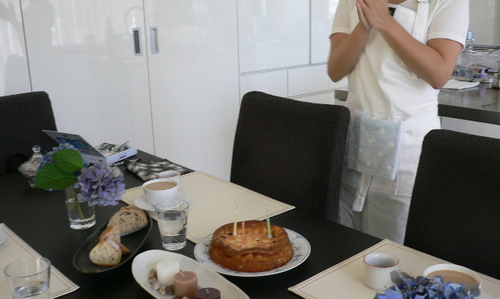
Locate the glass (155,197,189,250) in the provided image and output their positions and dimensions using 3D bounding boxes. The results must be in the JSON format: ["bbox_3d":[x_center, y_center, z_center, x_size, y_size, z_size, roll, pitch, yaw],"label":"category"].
[{"bbox_3d":[-0.178,0.178,1.172,0.077,0.098,0.077,-1,15,0],"label":"glass"}]

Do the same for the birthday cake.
[{"bbox_3d":[0.004,0.205,1.110,0.187,0.047,0.187,-1,15,0],"label":"birthday cake"}]

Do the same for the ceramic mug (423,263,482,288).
[{"bbox_3d":[0.356,0.253,0.892,0.106,0.060,0.102,-1,15,0],"label":"ceramic mug"}]

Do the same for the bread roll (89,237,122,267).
[{"bbox_3d":[-0.305,0.218,1.079,0.069,0.047,0.042,0,15,6],"label":"bread roll"}]

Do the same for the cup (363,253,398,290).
[{"bbox_3d":[0.258,0.239,0.993,0.067,0.048,0.067,-1,15,0],"label":"cup"}]

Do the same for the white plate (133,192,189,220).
[{"bbox_3d":[-0.244,0.154,1.415,0.155,0.022,0.155,-1,15,0],"label":"white plate"}]

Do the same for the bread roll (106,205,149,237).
[{"bbox_3d":[-0.299,0.169,1.232,0.100,0.060,0.045,-11,18,-33],"label":"bread roll"}]

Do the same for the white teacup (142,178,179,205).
[{"bbox_3d":[-0.247,0.127,1.404,0.100,0.062,0.100,-1,15,0],"label":"white teacup"}]

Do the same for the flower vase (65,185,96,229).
[{"bbox_3d":[-0.433,0.144,1.299,0.067,0.108,0.067,-1,15,0],"label":"flower vase"}]

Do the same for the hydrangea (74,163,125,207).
[{"bbox_3d":[-0.377,0.088,1.265,0.125,0.112,0.118,-1,15,0],"label":"hydrangea"}]

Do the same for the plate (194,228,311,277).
[{"bbox_3d":[0.006,0.227,1.110,0.255,0.025,0.255,-1,15,0],"label":"plate"}]

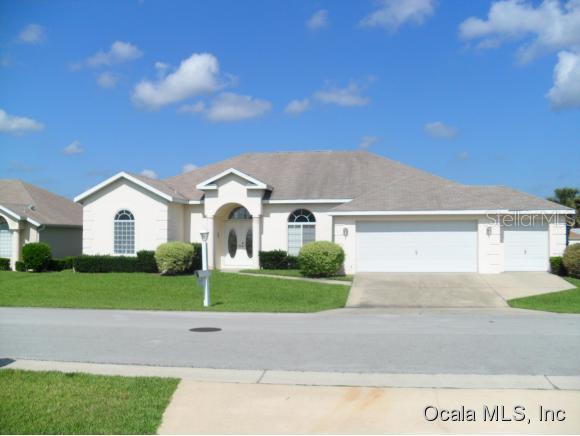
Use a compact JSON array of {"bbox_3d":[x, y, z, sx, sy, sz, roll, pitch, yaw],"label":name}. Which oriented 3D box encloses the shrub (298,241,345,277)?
[{"bbox_3d":[1.218,1.601,22.700,1.779,1.439,1.700,0,-1,5],"label":"shrub"}]

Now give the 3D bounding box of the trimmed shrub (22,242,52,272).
[{"bbox_3d":[-12.606,1.984,29.300,1.448,1.473,1.450,0,-1,5],"label":"trimmed shrub"}]

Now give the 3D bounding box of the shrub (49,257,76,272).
[{"bbox_3d":[-11.217,2.298,29.000,1.433,0.741,1.100,0,-1,5],"label":"shrub"}]

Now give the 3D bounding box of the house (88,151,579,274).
[{"bbox_3d":[1.594,-0.628,30.293,20.050,6.000,13.600,0,-1,5],"label":"house"}]

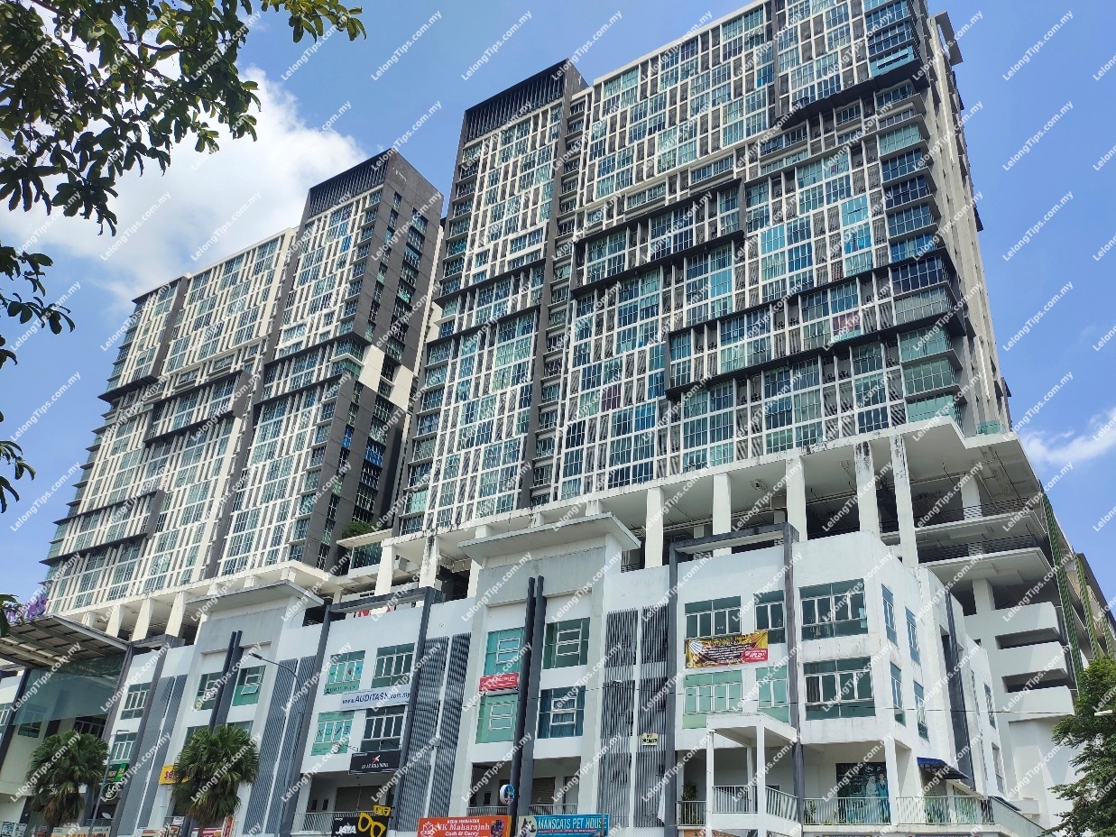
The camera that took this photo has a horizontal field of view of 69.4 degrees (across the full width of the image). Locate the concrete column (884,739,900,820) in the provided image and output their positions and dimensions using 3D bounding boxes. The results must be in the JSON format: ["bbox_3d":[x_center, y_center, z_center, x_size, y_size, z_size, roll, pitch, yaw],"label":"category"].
[{"bbox_3d":[14.969,16.154,35.711,0.482,3.591,0.482,-16,-35,32],"label":"concrete column"}]

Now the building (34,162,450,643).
[{"bbox_3d":[-45.456,2.744,122.027,62.000,67.000,18.000,-16,-35,32],"label":"building"}]

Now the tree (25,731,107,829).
[{"bbox_3d":[-27.677,22.402,45.114,3.800,8.600,3.800,-14,-33,31],"label":"tree"}]

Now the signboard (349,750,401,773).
[{"bbox_3d":[-11.469,21.236,49.948,4.180,1.201,0.161,-16,-35,32],"label":"signboard"}]

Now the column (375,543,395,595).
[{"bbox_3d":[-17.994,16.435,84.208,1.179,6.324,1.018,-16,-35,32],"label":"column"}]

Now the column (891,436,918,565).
[{"bbox_3d":[26.046,6.275,60.544,1.018,10.933,1.018,-16,-35,32],"label":"column"}]

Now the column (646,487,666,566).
[{"bbox_3d":[9.039,10.646,74.997,1.272,8.000,0.900,-14,-33,31],"label":"column"}]

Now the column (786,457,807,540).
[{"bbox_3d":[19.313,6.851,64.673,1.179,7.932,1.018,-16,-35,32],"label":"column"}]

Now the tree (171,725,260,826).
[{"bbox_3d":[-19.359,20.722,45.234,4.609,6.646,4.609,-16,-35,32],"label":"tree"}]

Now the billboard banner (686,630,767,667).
[{"bbox_3d":[8.691,11.998,41.838,4.400,1.480,0.050,-14,-33,31],"label":"billboard banner"}]

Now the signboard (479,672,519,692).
[{"bbox_3d":[-3.598,16.035,48.996,2.700,0.820,0.050,-14,-33,31],"label":"signboard"}]

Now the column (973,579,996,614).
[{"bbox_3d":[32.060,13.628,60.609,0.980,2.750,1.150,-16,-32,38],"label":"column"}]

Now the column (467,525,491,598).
[{"bbox_3d":[-8.309,15.504,85.297,1.219,7.800,0.900,-14,-33,31],"label":"column"}]

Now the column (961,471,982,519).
[{"bbox_3d":[35.104,7.040,68.291,1.272,4.000,1.100,-14,-33,31],"label":"column"}]

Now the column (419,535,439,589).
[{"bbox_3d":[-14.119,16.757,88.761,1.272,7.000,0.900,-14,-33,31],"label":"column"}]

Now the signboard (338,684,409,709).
[{"bbox_3d":[-11.858,18.010,52.020,6.163,1.286,0.129,-16,-35,32],"label":"signboard"}]

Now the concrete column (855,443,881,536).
[{"bbox_3d":[24.870,5.977,64.665,1.293,8.000,0.950,-14,-33,31],"label":"concrete column"}]

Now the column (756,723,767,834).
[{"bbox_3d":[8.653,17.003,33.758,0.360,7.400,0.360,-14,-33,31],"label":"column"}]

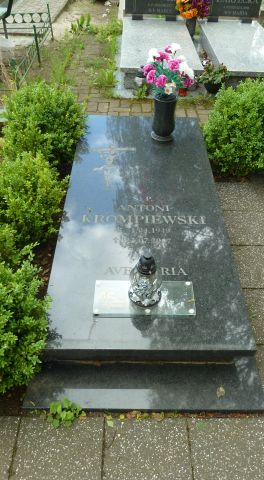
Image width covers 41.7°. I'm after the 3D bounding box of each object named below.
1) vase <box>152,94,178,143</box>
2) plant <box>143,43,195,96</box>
[{"bbox_3d":[0.206,-0.786,2.219,0.153,0.270,0.153,0,47,0],"label":"vase"},{"bbox_3d":[0.208,-0.981,2.007,0.300,0.280,0.280,0,47,0],"label":"plant"}]

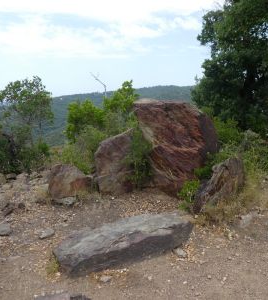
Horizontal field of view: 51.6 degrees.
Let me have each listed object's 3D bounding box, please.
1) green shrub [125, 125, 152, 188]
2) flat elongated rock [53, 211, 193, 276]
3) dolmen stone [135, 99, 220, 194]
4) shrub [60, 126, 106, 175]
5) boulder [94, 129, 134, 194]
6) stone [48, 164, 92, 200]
[{"bbox_3d":[0.075,0.149,4.946,0.470,1.100,0.420,0,10,0],"label":"green shrub"},{"bbox_3d":[-0.075,0.949,2.993,1.480,0.240,0.460,-5,11,-25],"label":"flat elongated rock"},{"bbox_3d":[0.730,-0.098,5.086,1.270,1.600,0.850,-2,10,-10],"label":"dolmen stone"},{"bbox_3d":[-1.130,-0.018,6.338,0.960,1.020,0.850,0,10,0],"label":"shrub"},{"bbox_3d":[-0.310,0.173,4.980,0.700,1.100,0.500,1,10,8],"label":"boulder"},{"bbox_3d":[-1.065,0.499,4.854,0.660,0.520,0.480,1,10,8],"label":"stone"}]

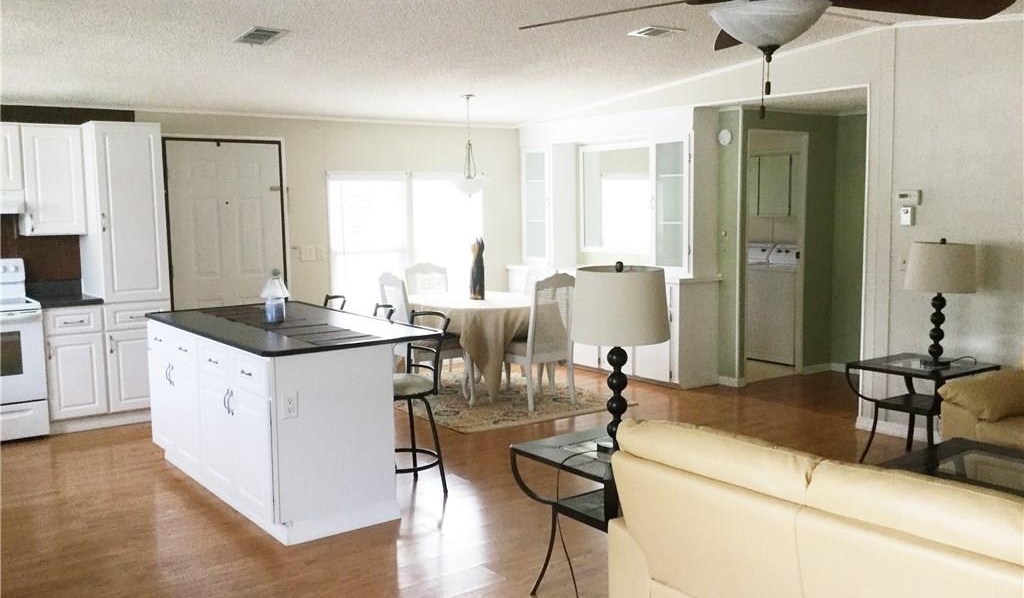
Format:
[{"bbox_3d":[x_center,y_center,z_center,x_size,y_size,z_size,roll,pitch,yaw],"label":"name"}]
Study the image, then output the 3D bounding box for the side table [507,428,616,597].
[{"bbox_3d":[0.392,0.884,3.612,0.570,0.605,0.565,-5,8,-37],"label":"side table"}]

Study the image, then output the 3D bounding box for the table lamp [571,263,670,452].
[{"bbox_3d":[0.395,0.228,3.534,0.395,0.730,0.395,-1,6,0],"label":"table lamp"}]

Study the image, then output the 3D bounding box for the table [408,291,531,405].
[{"bbox_3d":[-0.205,0.379,7.564,1.270,0.755,1.270,-1,6,0],"label":"table"}]

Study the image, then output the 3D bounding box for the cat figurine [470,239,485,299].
[{"bbox_3d":[-0.277,-0.248,7.538,0.115,0.510,0.115,-5,8,-37],"label":"cat figurine"}]

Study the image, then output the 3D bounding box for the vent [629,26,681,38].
[{"bbox_3d":[0.906,-1.670,5.730,0.280,0.030,0.220,-5,3,-37],"label":"vent"}]

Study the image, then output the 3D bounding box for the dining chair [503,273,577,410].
[{"bbox_3d":[0.204,0.293,7.034,0.480,1.015,0.550,-4,7,-30],"label":"dining chair"}]

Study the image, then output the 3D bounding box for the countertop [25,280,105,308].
[{"bbox_3d":[-3.117,-0.035,6.405,0.405,0.138,0.620,-5,8,-37],"label":"countertop"}]

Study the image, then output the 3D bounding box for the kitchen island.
[{"bbox_3d":[-1.265,0.578,5.133,0.965,0.900,1.880,-5,8,-37],"label":"kitchen island"}]

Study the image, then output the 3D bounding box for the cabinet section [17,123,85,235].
[{"bbox_3d":[-3.312,-0.848,6.585,0.379,0.777,0.310,-6,8,-37],"label":"cabinet section"}]

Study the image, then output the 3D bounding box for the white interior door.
[{"bbox_3d":[-2.277,-0.241,7.423,0.925,2.030,0.050,-5,8,-37],"label":"white interior door"}]

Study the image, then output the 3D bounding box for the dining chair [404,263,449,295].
[{"bbox_3d":[-0.592,0.203,7.937,0.480,1.005,0.550,-5,8,-37],"label":"dining chair"}]

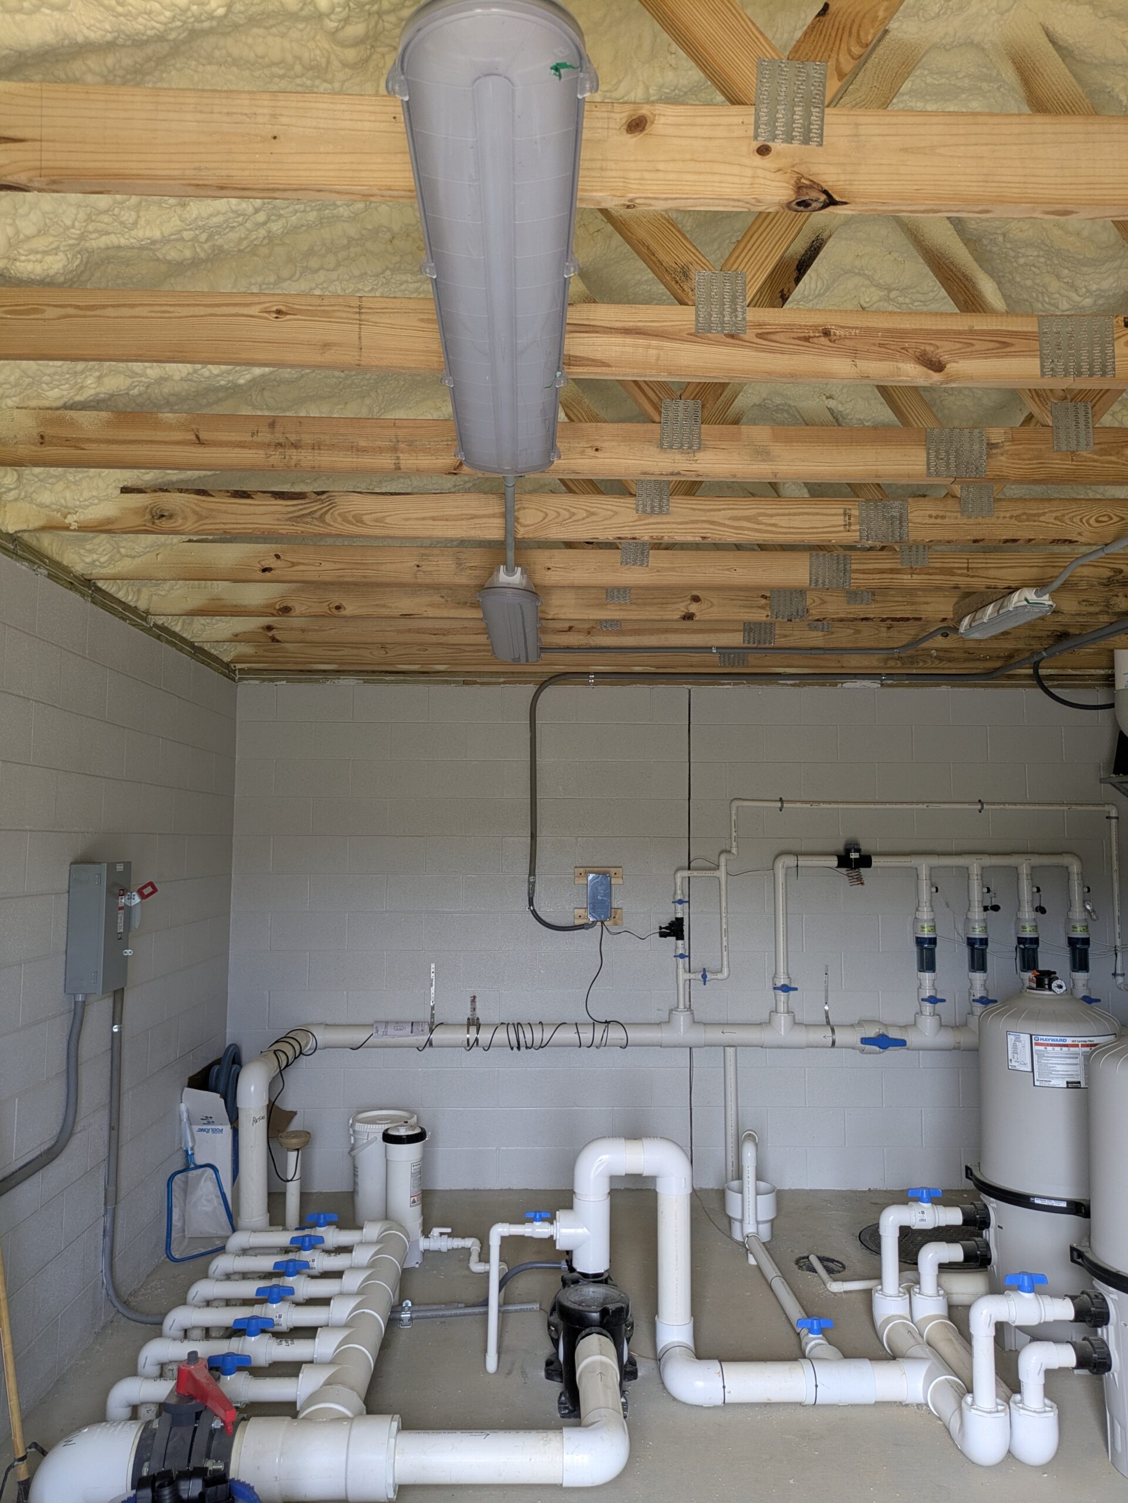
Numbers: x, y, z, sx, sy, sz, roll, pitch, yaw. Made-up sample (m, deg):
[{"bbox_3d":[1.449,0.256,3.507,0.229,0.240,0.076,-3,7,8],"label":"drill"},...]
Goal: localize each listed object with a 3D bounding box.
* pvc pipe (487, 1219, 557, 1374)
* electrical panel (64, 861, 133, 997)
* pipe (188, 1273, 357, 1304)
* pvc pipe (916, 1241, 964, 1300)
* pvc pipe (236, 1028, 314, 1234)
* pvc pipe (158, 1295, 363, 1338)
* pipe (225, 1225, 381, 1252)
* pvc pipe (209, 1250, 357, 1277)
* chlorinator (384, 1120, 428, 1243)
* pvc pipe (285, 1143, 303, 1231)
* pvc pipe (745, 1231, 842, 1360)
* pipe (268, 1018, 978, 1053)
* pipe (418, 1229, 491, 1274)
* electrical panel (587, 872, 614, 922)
[{"bbox_3d":[-0.146,1.888,3.764,0.240,0.488,0.060,0,-5,-1],"label":"pvc pipe"},{"bbox_3d":[-1.636,0.615,3.829,0.126,0.443,0.225,0,-5,-2],"label":"electrical panel"},{"bbox_3d":[-1.040,1.918,3.860,0.593,0.103,0.092,0,-5,-2],"label":"pipe"},{"bbox_3d":[1.377,1.889,3.959,0.169,0.193,0.076,0,-5,-1],"label":"pvc pipe"},{"bbox_3d":[-1.331,1.741,5.070,0.135,0.785,1.120,0,-5,-2],"label":"pvc pipe"},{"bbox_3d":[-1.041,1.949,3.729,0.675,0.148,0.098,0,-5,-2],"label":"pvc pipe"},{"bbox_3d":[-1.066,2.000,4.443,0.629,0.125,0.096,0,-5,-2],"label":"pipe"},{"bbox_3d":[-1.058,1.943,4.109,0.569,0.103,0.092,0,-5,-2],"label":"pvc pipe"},{"bbox_3d":[-0.693,1.925,4.741,0.188,0.574,0.188,0,-5,0],"label":"chlorinator"},{"bbox_3d":[-1.250,2.034,5.012,0.061,0.398,0.061,0,-5,-1],"label":"pvc pipe"},{"bbox_3d":[0.863,2.097,4.231,0.096,0.130,1.048,1,-5,-5],"label":"pvc pipe"},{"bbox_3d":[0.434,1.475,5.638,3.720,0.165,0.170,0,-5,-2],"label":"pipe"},{"bbox_3d":[-0.459,2.136,4.648,0.337,0.140,0.235,0,-5,-1],"label":"pipe"},{"bbox_3d":[0.189,0.774,5.730,0.122,0.249,0.080,0,-5,-2],"label":"electrical panel"}]

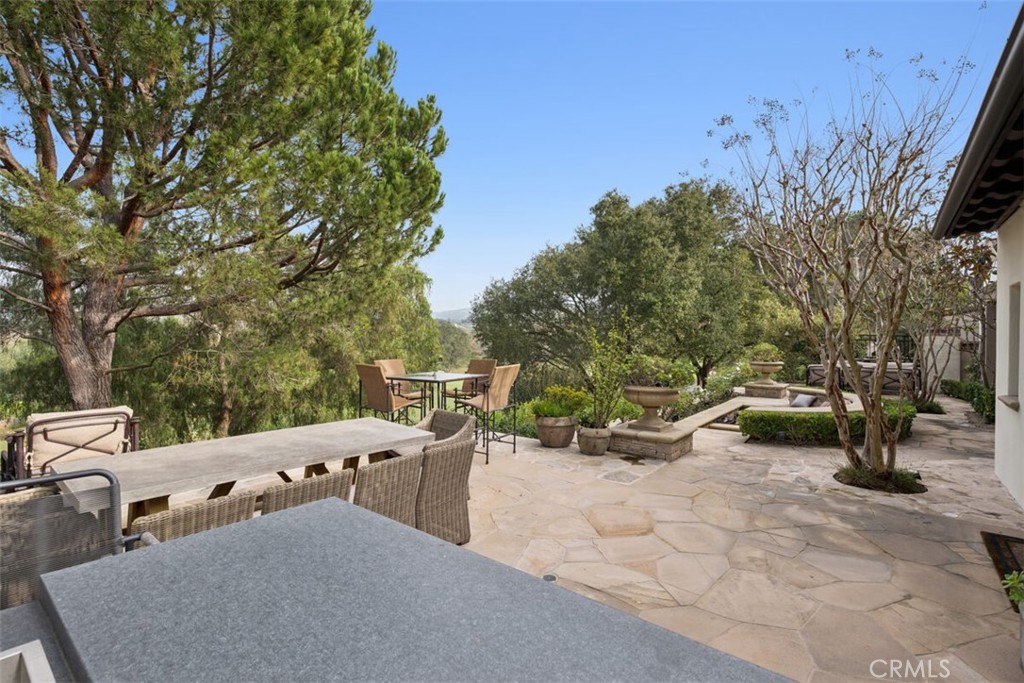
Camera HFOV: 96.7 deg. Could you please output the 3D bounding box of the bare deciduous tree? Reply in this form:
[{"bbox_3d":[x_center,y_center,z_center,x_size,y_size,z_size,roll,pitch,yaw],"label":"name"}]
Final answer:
[{"bbox_3d":[4.120,-0.950,5.692,2.600,5.000,2.600,0,1,38],"label":"bare deciduous tree"}]

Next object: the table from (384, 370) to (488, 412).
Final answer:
[{"bbox_3d":[-1.100,1.031,6.709,1.060,1.020,1.060,0,1,36],"label":"table"}]

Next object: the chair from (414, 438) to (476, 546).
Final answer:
[{"bbox_3d":[-0.670,1.159,3.510,0.610,0.820,0.550,0,1,41],"label":"chair"}]

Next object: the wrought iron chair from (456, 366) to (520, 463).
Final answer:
[{"bbox_3d":[-0.320,0.952,6.241,0.680,1.230,0.660,0,1,35],"label":"wrought iron chair"}]

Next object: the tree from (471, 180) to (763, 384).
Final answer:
[{"bbox_3d":[3.400,-1.780,14.981,9.300,6.900,8.300,0,1,0],"label":"tree"}]

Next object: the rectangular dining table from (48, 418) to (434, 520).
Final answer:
[{"bbox_3d":[-1.910,1.217,3.683,1.047,0.755,2.455,1,1,39],"label":"rectangular dining table"}]

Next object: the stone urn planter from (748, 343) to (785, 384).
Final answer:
[{"bbox_3d":[6.100,0.530,10.950,0.760,1.000,0.760,0,0,40],"label":"stone urn planter"}]

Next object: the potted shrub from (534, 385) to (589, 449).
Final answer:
[{"bbox_3d":[0.735,1.114,6.913,0.800,0.890,0.720,0,1,0],"label":"potted shrub"}]

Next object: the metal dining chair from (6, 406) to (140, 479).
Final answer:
[{"bbox_3d":[-4.500,1.124,4.690,0.820,0.870,0.830,0,1,38],"label":"metal dining chair"}]

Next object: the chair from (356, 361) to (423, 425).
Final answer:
[{"bbox_3d":[-1.630,0.937,5.978,0.610,1.210,0.630,0,1,36],"label":"chair"}]

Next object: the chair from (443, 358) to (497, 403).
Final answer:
[{"bbox_3d":[-0.680,0.939,7.361,0.660,1.230,0.680,0,1,35],"label":"chair"}]

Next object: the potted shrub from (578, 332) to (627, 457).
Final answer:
[{"bbox_3d":[1.270,0.700,6.408,0.630,1.730,0.600,0,1,0],"label":"potted shrub"}]

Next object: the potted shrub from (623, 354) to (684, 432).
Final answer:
[{"bbox_3d":[2.010,0.698,6.476,0.820,1.030,0.820,0,1,0],"label":"potted shrub"}]

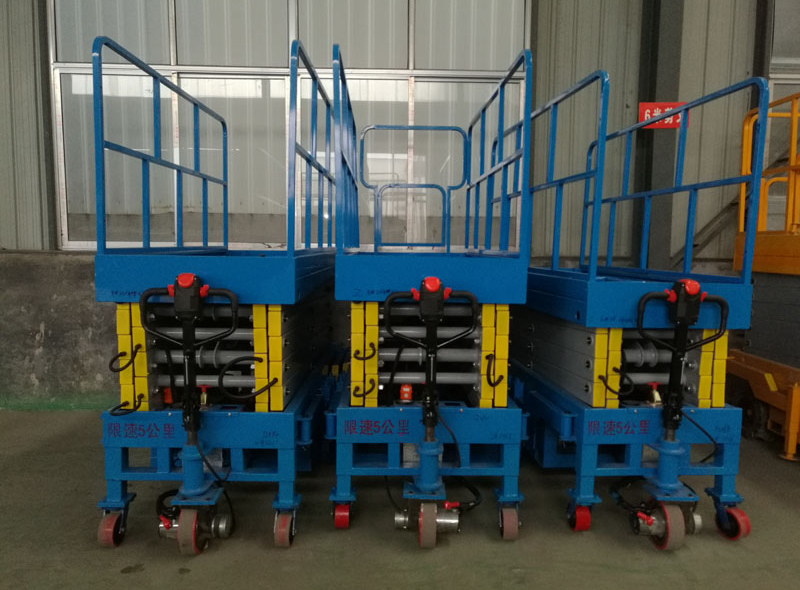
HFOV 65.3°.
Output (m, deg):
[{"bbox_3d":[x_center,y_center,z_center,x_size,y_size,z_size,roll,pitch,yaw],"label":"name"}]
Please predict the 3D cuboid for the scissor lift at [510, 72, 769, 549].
[{"bbox_3d":[1.280,0.024,4.081,0.953,2.390,2.170,1,5,-5],"label":"scissor lift"}]

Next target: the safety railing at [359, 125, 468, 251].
[{"bbox_3d":[0.102,-0.831,4.933,0.860,1.014,0.045,1,5,-2],"label":"safety railing"}]

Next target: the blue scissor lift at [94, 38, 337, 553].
[{"bbox_3d":[-0.954,-0.032,3.875,1.030,2.461,2.117,1,5,1],"label":"blue scissor lift"}]

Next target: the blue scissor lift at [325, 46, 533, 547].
[{"bbox_3d":[0.123,-0.029,3.980,1.030,2.474,2.117,1,5,-2],"label":"blue scissor lift"}]

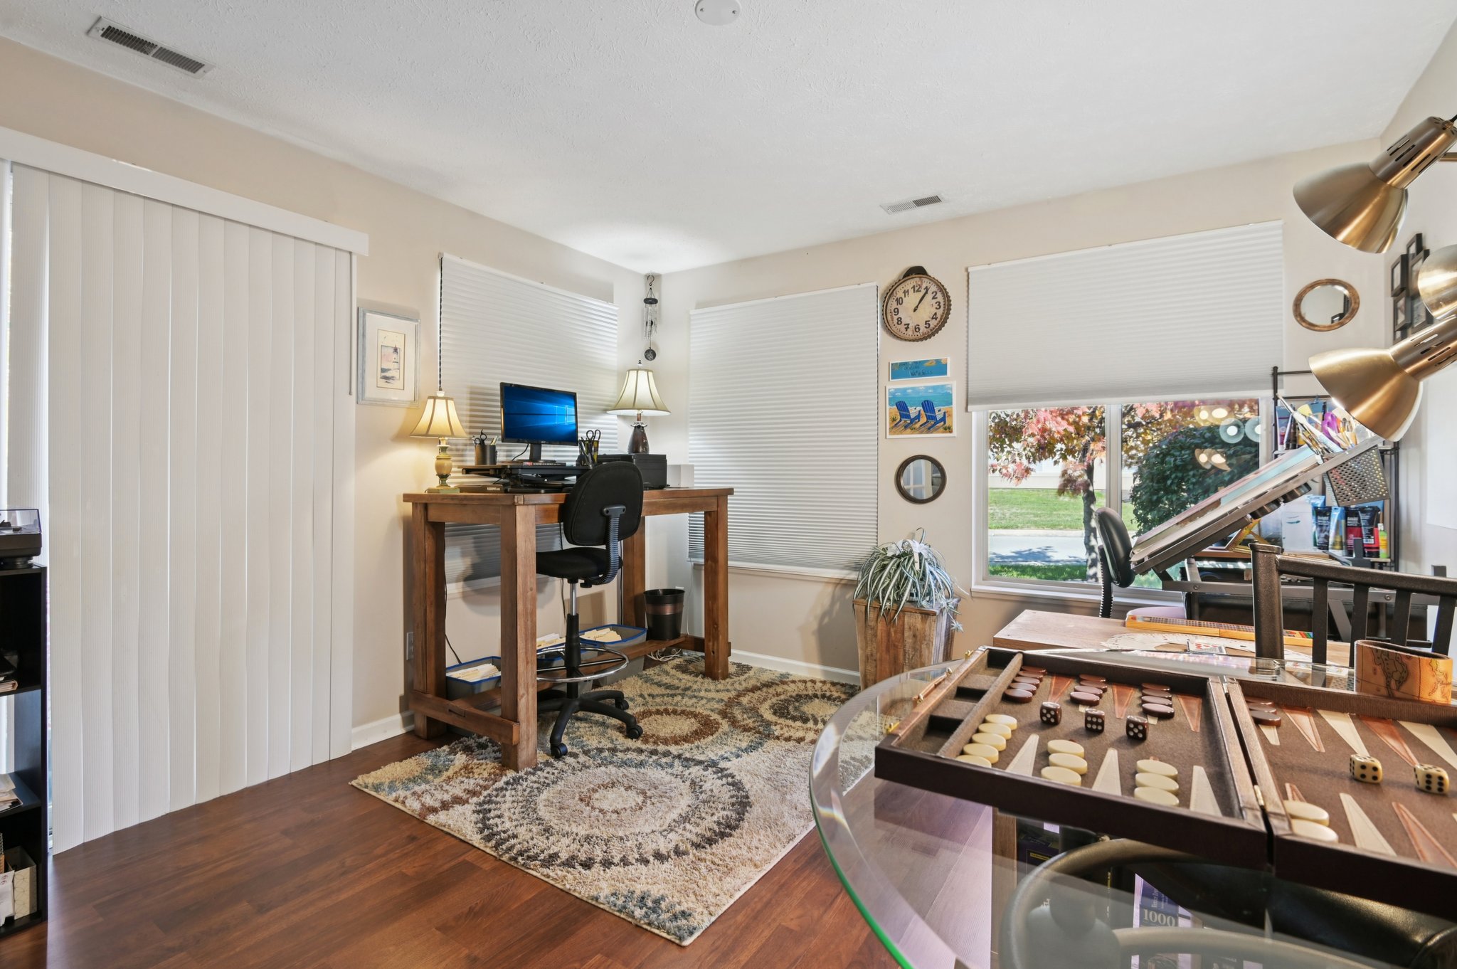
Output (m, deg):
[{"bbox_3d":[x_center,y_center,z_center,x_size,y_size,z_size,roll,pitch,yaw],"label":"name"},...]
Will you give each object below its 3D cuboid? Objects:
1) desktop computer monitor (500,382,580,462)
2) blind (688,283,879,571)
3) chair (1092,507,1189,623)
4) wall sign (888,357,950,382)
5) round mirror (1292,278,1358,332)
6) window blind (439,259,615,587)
[{"bbox_3d":[-0.917,-0.294,3.151,0.190,0.362,0.462,1,1,35],"label":"desktop computer monitor"},{"bbox_3d":[0.286,-0.294,3.772,1.202,1.568,0.051,0,1,30],"label":"blind"},{"bbox_3d":[1.653,0.611,2.379,0.580,1.050,0.580,1,1,32],"label":"chair"},{"bbox_3d":[0.998,-0.600,3.380,0.301,0.101,0.020,0,1,30],"label":"wall sign"},{"bbox_3d":[2.308,-0.694,2.496,0.195,0.203,0.025,1,1,32],"label":"round mirror"},{"bbox_3d":[-1.019,-0.301,3.494,0.051,1.552,1.170,0,1,35],"label":"window blind"}]

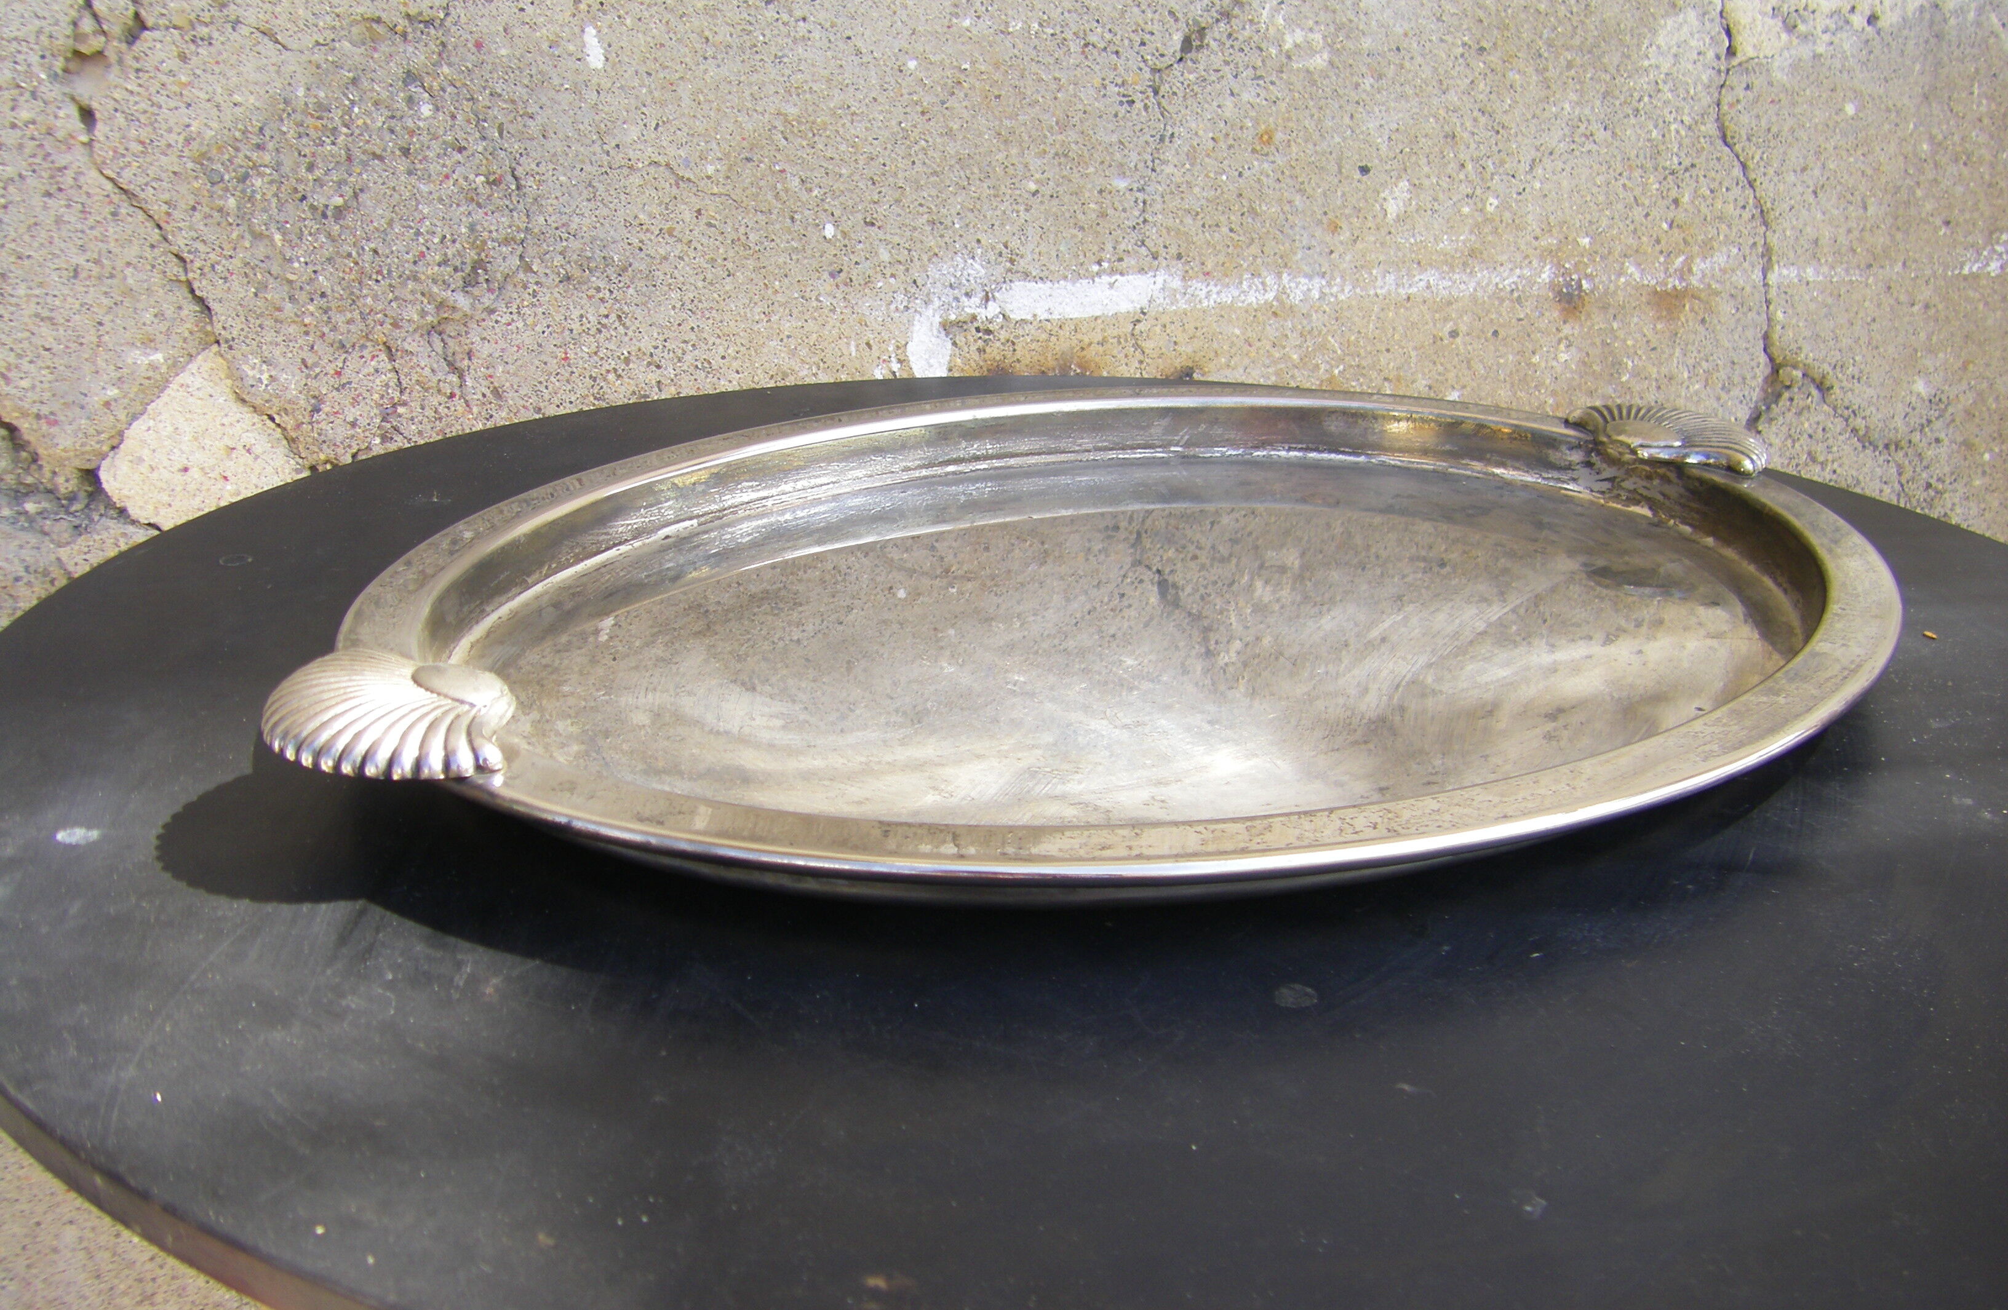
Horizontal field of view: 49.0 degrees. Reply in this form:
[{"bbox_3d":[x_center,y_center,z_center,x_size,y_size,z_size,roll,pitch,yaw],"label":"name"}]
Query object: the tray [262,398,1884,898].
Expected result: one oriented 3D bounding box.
[{"bbox_3d":[0.040,-0.016,0.581,0.424,0.022,0.338,-13,25,-32],"label":"tray"}]

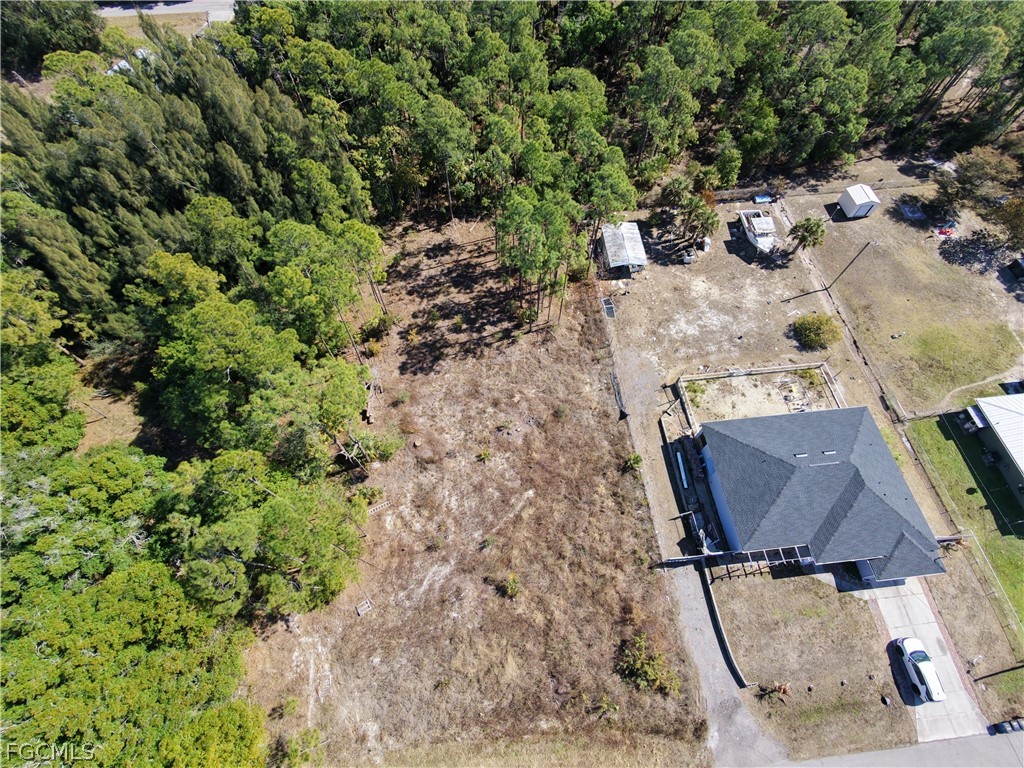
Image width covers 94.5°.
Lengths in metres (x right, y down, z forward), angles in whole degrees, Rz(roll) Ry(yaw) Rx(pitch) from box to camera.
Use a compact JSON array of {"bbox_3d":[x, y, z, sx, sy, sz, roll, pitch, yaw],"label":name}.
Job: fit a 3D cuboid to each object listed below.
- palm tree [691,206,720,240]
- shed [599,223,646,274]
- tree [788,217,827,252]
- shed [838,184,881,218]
[{"bbox_3d":[22.880,-18.520,57.250,3.090,5.600,3.090,-6,62,-2],"label":"palm tree"},{"bbox_3d":[13.680,-16.480,58.180,4.280,2.480,6.870,-4,62,-1],"label":"shed"},{"bbox_3d":[34.890,-17.330,56.760,3.870,4.820,3.870,-6,62,-2],"label":"tree"},{"bbox_3d":[44.760,-23.560,60.960,2.800,2.680,3.000,-7,63,-2],"label":"shed"}]

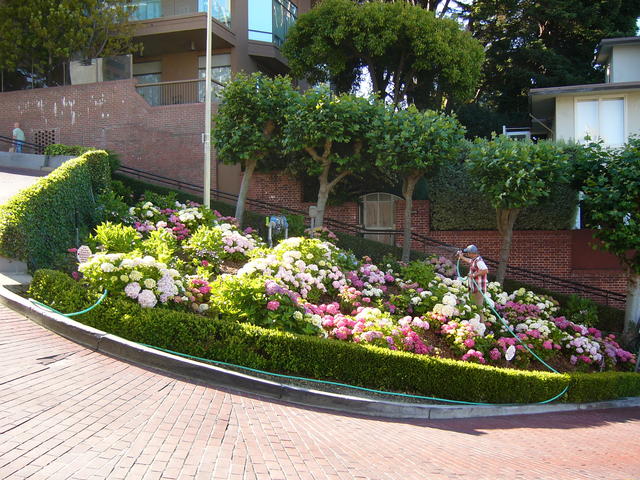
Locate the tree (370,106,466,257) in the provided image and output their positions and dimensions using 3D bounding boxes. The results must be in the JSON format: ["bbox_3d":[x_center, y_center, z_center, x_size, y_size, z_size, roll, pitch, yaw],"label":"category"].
[{"bbox_3d":[2.350,-1.362,15.600,2.360,3.810,2.200,0,0,17],"label":"tree"}]

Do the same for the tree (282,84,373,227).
[{"bbox_3d":[0.188,-1.978,16.200,2.250,3.630,2.200,0,0,0],"label":"tree"}]

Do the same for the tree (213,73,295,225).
[{"bbox_3d":[-1.726,-2.350,16.800,2.130,4.000,2.100,0,0,0],"label":"tree"}]

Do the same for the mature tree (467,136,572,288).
[{"bbox_3d":[4.578,-0.672,15.000,2.360,3.550,2.200,0,0,17],"label":"mature tree"}]

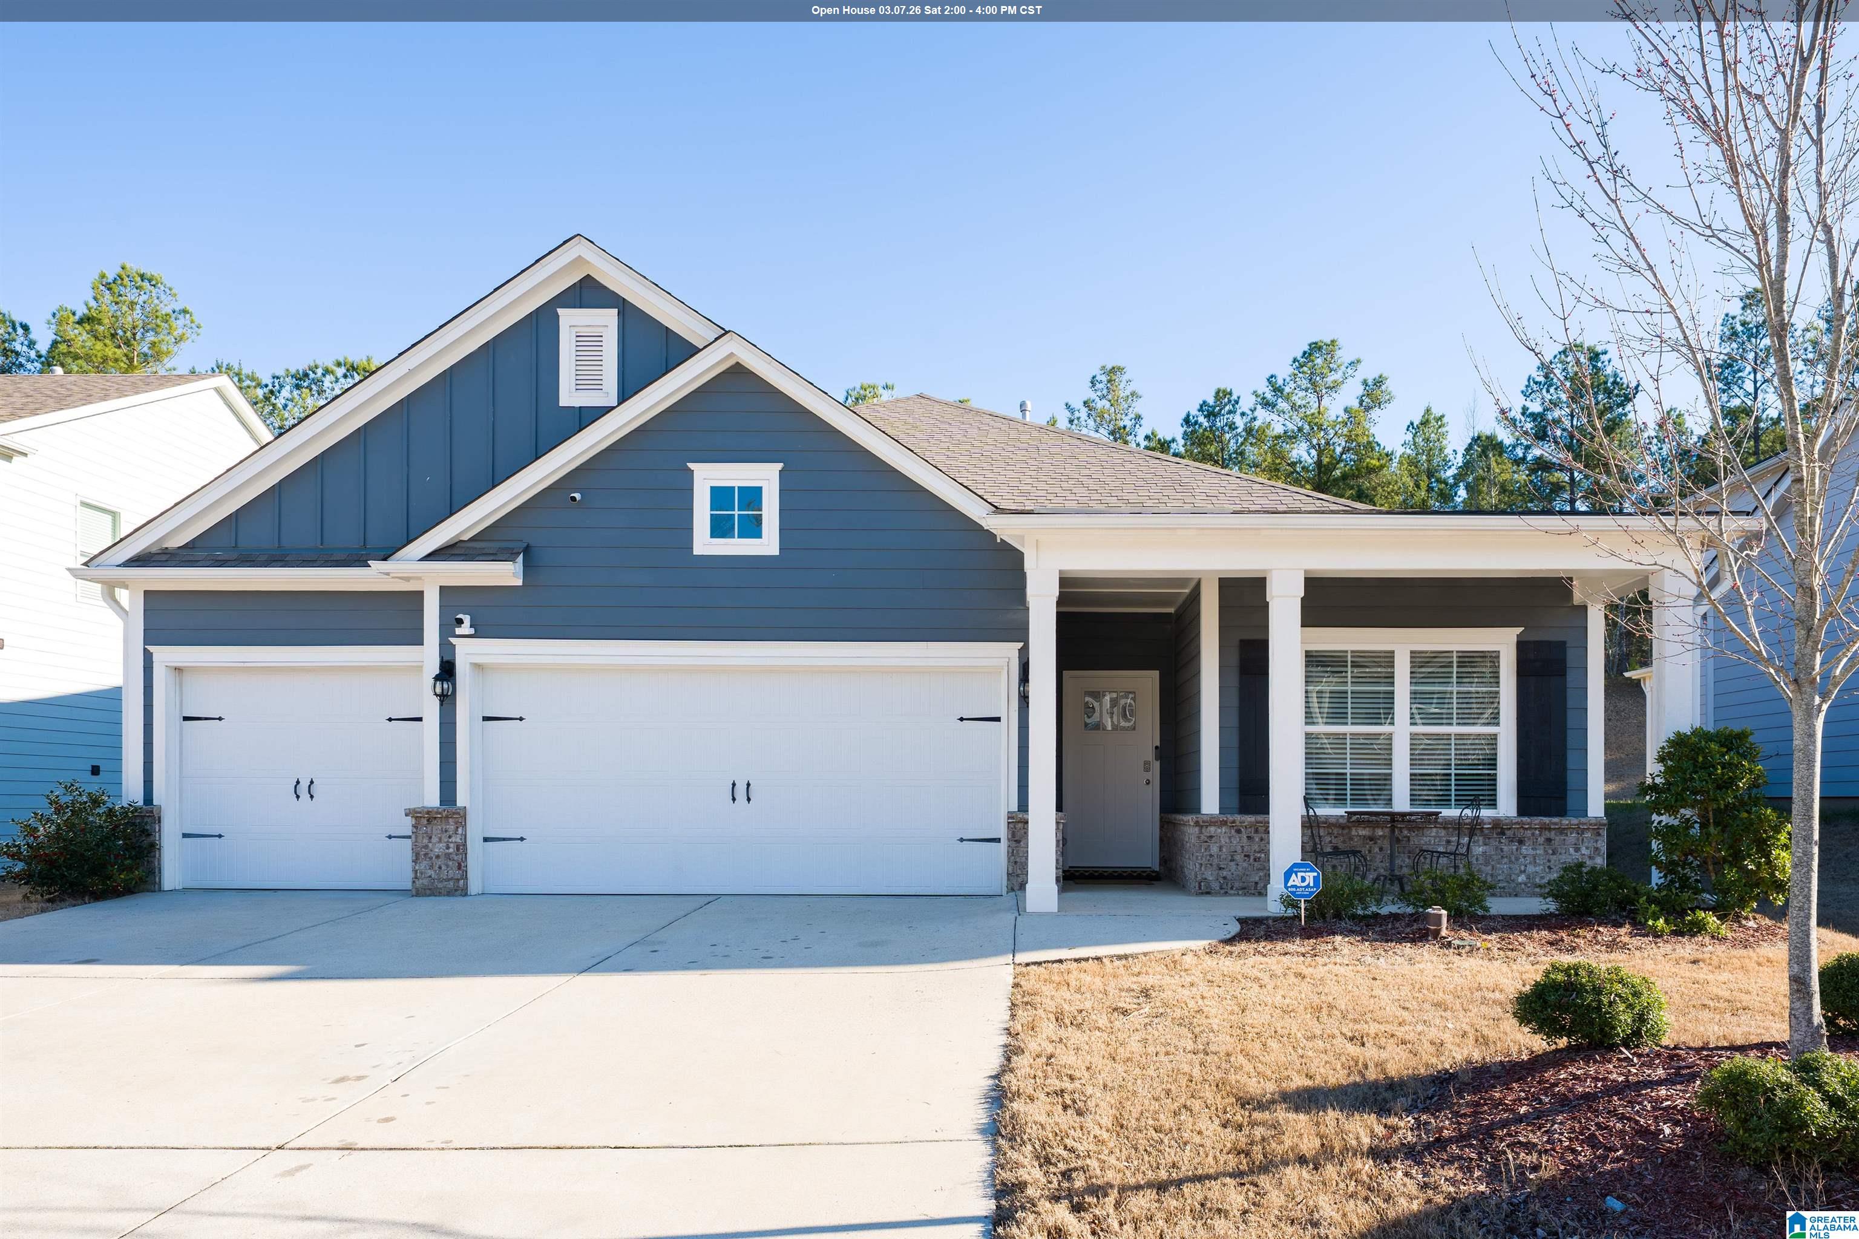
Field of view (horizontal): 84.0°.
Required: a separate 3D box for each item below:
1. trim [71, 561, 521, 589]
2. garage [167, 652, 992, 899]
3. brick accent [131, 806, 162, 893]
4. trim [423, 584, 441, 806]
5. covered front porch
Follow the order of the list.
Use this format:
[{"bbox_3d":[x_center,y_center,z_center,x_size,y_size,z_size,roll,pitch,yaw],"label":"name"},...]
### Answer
[{"bbox_3d":[-5.680,-0.390,9.400,4.200,0.240,0.580,0,0,0],"label":"trim"},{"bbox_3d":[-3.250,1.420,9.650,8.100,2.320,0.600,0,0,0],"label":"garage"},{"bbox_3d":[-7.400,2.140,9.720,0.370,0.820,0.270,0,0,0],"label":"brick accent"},{"bbox_3d":[-4.530,0.694,9.430,0.160,2.020,0.120,0,0,0],"label":"trim"},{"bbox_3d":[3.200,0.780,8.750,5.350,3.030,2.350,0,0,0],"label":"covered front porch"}]

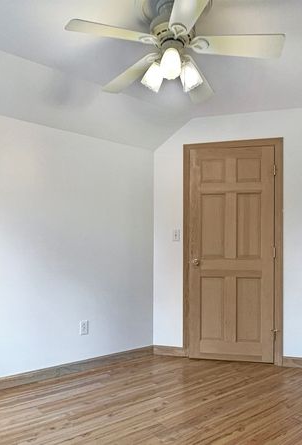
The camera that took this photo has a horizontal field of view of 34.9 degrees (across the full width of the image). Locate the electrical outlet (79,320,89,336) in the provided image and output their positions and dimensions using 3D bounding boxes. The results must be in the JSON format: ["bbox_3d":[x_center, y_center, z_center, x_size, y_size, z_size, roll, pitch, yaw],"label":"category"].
[{"bbox_3d":[-0.570,0.910,4.132,0.012,0.120,0.075,-2,-4,45],"label":"electrical outlet"}]

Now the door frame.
[{"bbox_3d":[0.761,0.293,4.531,0.810,2.020,0.050,-1,-3,18],"label":"door frame"}]

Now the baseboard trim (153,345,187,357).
[{"bbox_3d":[0.179,1.267,4.711,0.336,0.090,0.016,-1,-3,19],"label":"baseboard trim"}]

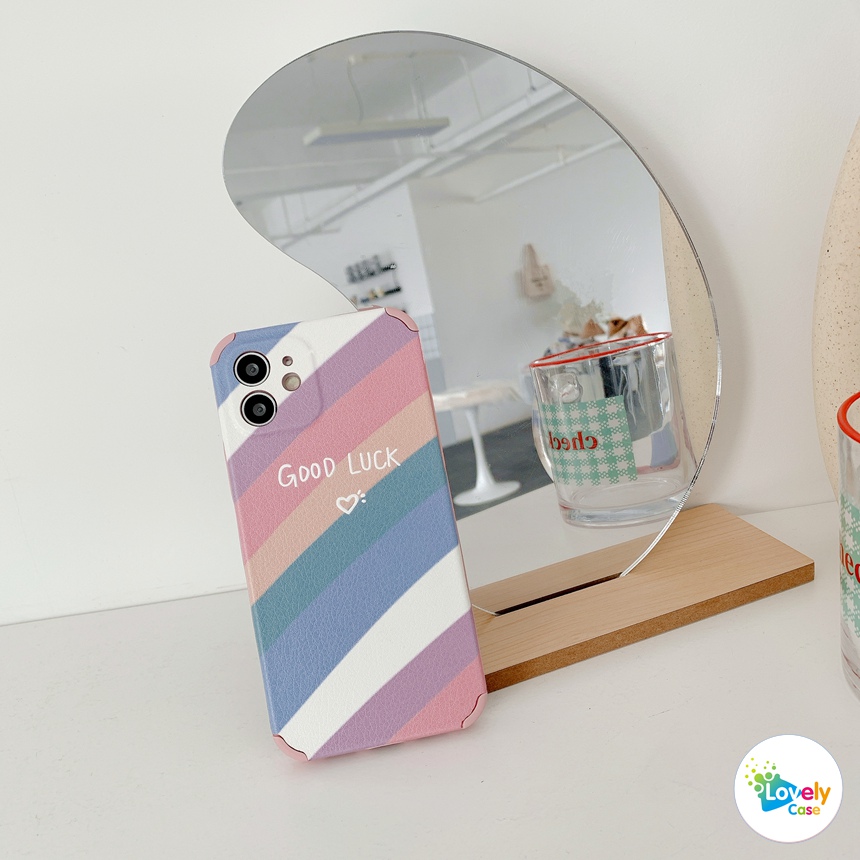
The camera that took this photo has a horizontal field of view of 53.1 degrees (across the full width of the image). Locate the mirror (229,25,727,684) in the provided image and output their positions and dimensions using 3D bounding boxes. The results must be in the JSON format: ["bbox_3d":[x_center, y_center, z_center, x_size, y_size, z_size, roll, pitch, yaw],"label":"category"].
[{"bbox_3d":[0.037,-0.031,0.321,0.198,0.231,0.069,-14,20,-15],"label":"mirror"}]

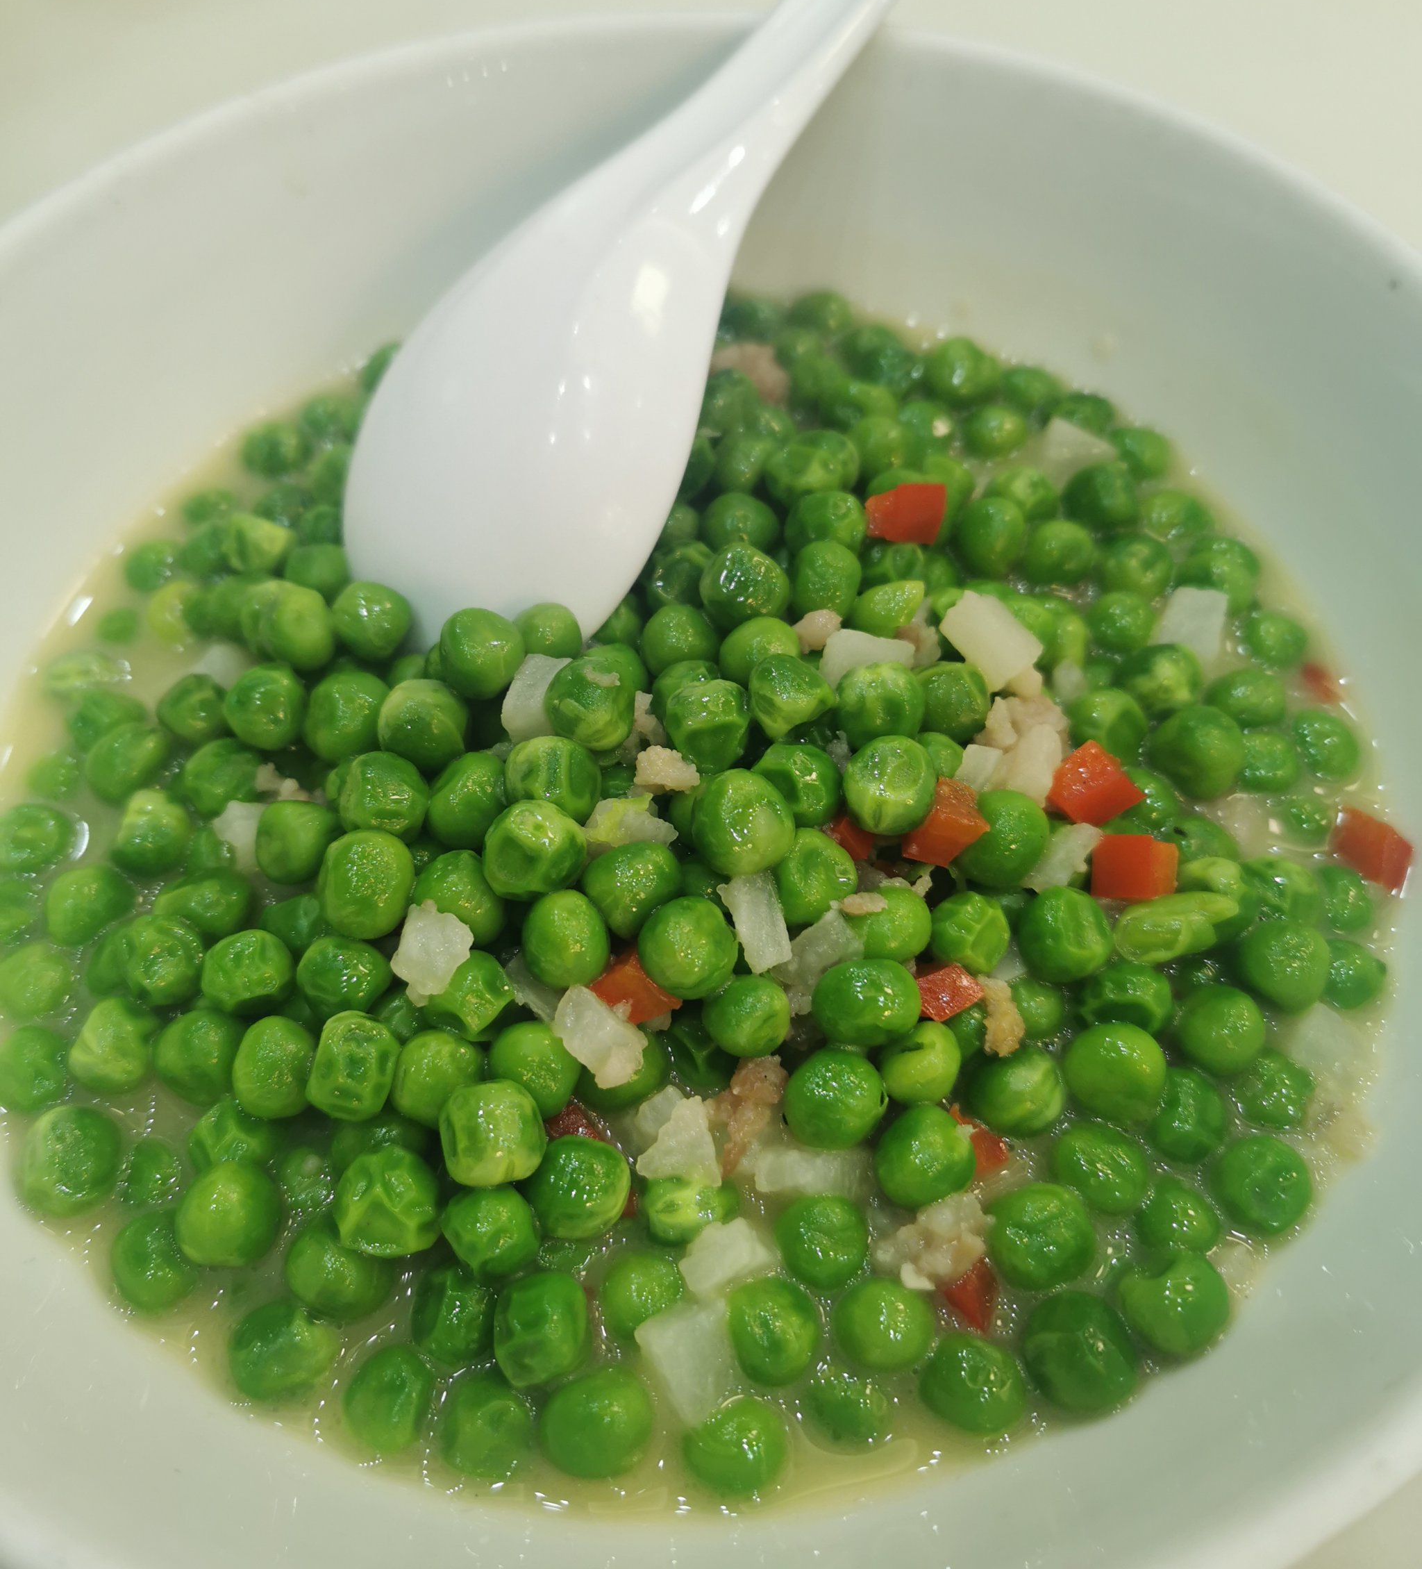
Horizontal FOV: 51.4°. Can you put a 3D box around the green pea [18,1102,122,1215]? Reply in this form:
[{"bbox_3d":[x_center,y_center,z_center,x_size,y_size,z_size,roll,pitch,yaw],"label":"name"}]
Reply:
[{"bbox_3d":[-0.063,0.037,0.146,0.010,0.011,0.011,-2,58,0],"label":"green pea"}]

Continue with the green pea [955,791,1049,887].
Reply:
[{"bbox_3d":[0.031,0.006,0.154,0.009,0.010,0.010,-1,58,0],"label":"green pea"}]

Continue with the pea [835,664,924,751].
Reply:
[{"bbox_3d":[0.017,-0.008,0.153,0.009,0.009,0.009,-1,58,0],"label":"pea"}]

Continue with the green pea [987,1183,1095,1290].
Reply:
[{"bbox_3d":[0.031,0.042,0.139,0.010,0.010,0.010,-1,58,0],"label":"green pea"}]

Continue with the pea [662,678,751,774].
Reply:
[{"bbox_3d":[-0.001,-0.006,0.163,0.010,0.010,0.010,0,58,0],"label":"pea"}]

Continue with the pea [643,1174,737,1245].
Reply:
[{"bbox_3d":[-0.002,0.040,0.142,0.009,0.009,0.009,-2,58,0],"label":"pea"}]

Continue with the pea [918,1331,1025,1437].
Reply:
[{"bbox_3d":[0.024,0.054,0.134,0.009,0.009,0.009,-1,58,0],"label":"pea"}]

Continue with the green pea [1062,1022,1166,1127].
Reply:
[{"bbox_3d":[0.040,0.029,0.146,0.010,0.010,0.010,-1,58,0],"label":"green pea"}]

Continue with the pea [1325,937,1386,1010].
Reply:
[{"bbox_3d":[0.068,0.020,0.158,0.008,0.008,0.008,0,58,0],"label":"pea"}]

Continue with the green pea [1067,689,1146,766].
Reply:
[{"bbox_3d":[0.043,-0.006,0.161,0.009,0.009,0.009,0,58,0],"label":"green pea"}]

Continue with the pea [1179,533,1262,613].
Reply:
[{"bbox_3d":[0.063,-0.026,0.183,0.010,0.010,0.010,-1,58,0],"label":"pea"}]

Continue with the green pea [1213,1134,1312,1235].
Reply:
[{"bbox_3d":[0.054,0.039,0.145,0.009,0.009,0.009,0,58,0],"label":"green pea"}]

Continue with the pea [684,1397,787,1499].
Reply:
[{"bbox_3d":[0.002,0.057,0.126,0.009,0.009,0.008,-1,58,0],"label":"pea"}]

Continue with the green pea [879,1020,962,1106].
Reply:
[{"bbox_3d":[0.020,0.027,0.144,0.008,0.008,0.009,-2,58,0],"label":"green pea"}]

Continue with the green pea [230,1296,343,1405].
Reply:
[{"bbox_3d":[-0.040,0.052,0.137,0.010,0.009,0.009,-1,58,0],"label":"green pea"}]

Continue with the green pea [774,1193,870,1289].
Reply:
[{"bbox_3d":[0.010,0.042,0.137,0.009,0.009,0.008,-1,58,0],"label":"green pea"}]

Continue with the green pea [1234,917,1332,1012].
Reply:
[{"bbox_3d":[0.058,0.018,0.150,0.010,0.010,0.010,-2,58,0],"label":"green pea"}]

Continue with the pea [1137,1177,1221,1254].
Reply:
[{"bbox_3d":[0.044,0.041,0.140,0.008,0.008,0.008,-2,58,0],"label":"pea"}]

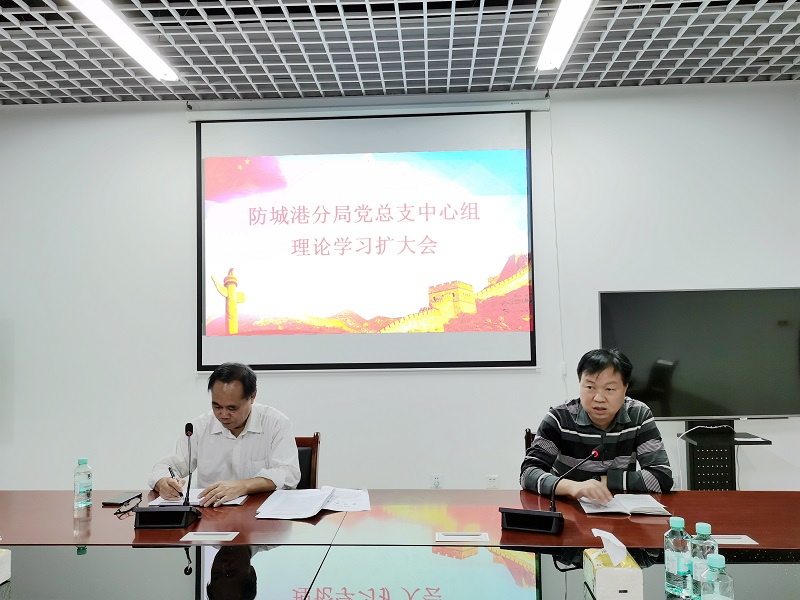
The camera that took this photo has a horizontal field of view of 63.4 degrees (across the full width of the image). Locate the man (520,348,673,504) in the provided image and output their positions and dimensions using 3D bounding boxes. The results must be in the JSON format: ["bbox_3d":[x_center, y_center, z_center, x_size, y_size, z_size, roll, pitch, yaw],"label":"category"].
[{"bbox_3d":[0.712,0.791,2.351,0.517,1.226,0.660,-2,-3,11],"label":"man"}]

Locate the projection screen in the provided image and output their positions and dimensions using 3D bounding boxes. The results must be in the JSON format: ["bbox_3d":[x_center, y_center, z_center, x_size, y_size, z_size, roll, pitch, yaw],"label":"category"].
[{"bbox_3d":[-0.228,-0.366,4.016,2.100,1.575,0.050,-1,-3,3],"label":"projection screen"}]

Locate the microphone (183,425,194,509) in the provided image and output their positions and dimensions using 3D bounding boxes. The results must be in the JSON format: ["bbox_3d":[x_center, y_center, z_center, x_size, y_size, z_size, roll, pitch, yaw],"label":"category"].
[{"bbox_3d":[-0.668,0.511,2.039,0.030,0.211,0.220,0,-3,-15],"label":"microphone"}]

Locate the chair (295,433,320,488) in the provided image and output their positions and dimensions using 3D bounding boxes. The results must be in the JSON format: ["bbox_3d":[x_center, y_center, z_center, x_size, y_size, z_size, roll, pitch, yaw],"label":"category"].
[{"bbox_3d":[-0.630,0.993,2.511,0.560,0.883,0.580,-1,-3,3],"label":"chair"}]

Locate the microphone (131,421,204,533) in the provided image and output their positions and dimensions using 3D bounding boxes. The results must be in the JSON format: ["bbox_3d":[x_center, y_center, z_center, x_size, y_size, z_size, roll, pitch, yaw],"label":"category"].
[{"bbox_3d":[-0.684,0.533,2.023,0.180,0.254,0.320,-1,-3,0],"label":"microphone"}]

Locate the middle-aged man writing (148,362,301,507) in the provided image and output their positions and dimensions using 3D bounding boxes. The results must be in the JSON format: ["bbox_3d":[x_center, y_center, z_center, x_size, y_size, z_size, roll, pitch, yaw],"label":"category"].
[{"bbox_3d":[-0.638,0.832,2.409,0.548,1.196,0.680,-1,-3,3],"label":"middle-aged man writing"}]

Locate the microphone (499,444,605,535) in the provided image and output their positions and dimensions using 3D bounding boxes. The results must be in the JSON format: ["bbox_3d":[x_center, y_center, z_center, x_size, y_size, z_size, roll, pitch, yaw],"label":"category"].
[{"bbox_3d":[0.468,0.540,1.917,0.260,0.196,0.340,-2,-3,23],"label":"microphone"}]

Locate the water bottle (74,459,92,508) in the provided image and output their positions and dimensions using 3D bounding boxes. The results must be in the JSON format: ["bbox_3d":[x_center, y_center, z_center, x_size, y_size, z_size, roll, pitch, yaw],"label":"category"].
[{"bbox_3d":[-1.035,0.594,2.114,0.060,0.155,0.060,-1,-3,3],"label":"water bottle"}]

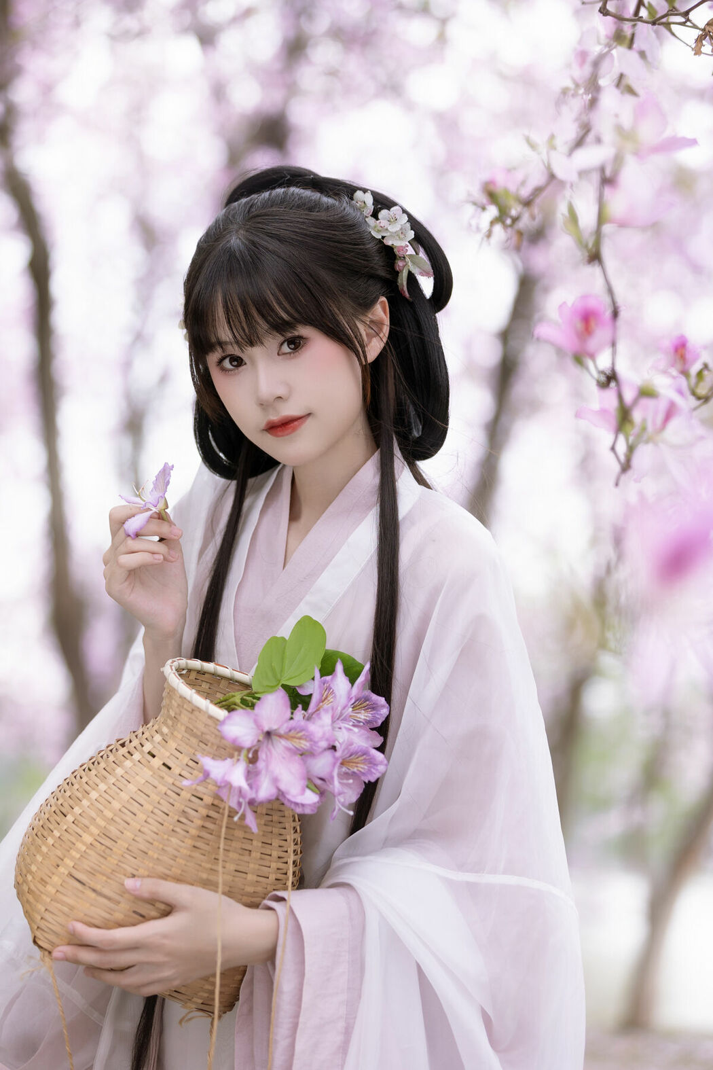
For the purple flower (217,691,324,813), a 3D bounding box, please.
[{"bbox_3d":[-0.072,0.181,2.190,0.090,0.104,0.060,0,6,0],"label":"purple flower"}]

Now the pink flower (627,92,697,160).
[{"bbox_3d":[0.339,-0.454,2.900,0.078,0.076,0.072,1,-13,-43],"label":"pink flower"}]

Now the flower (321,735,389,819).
[{"bbox_3d":[-0.001,0.207,2.230,0.062,0.070,0.058,1,2,-34],"label":"flower"}]

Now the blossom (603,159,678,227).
[{"bbox_3d":[0.315,-0.380,2.900,0.080,0.077,0.072,1,-13,-43],"label":"blossom"}]

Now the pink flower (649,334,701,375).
[{"bbox_3d":[0.341,-0.194,2.800,0.057,0.047,0.050,0,-12,-3],"label":"pink flower"}]

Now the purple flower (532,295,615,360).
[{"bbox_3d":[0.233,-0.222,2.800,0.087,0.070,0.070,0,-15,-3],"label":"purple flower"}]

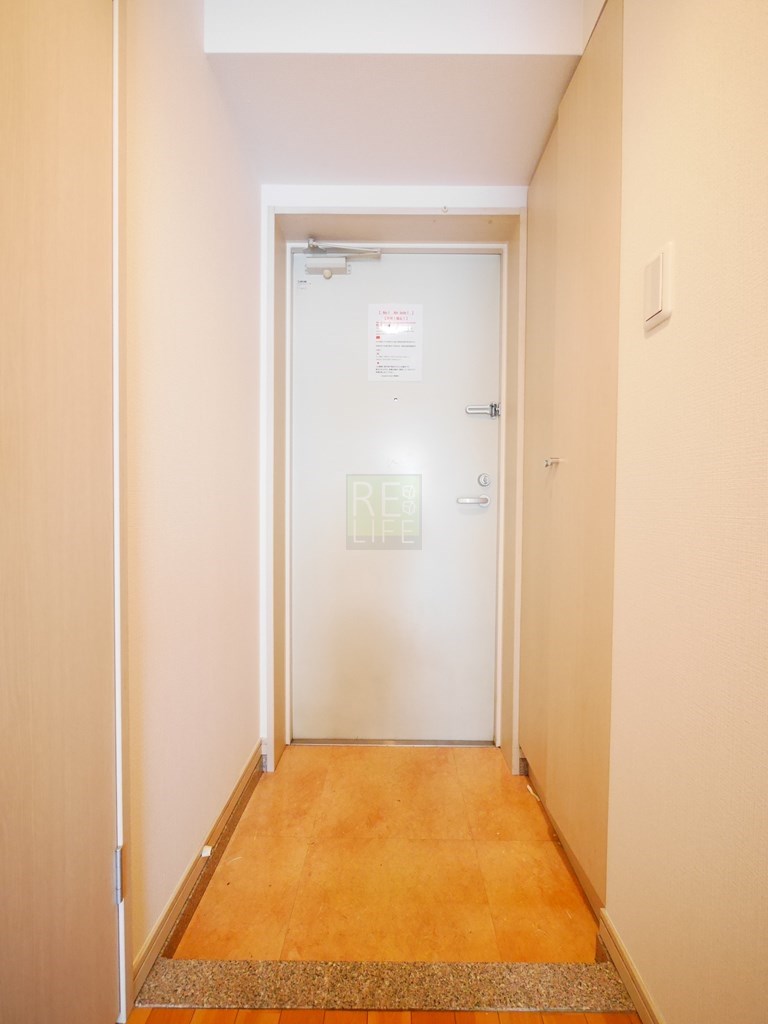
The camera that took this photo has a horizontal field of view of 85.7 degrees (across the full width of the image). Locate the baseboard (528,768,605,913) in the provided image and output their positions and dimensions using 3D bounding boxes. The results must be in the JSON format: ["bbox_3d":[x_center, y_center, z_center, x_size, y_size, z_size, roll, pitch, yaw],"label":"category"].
[{"bbox_3d":[0.487,0.868,1.145,0.018,0.050,0.490,0,1,1],"label":"baseboard"}]

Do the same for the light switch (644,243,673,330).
[{"bbox_3d":[0.475,-0.390,0.723,0.010,0.120,0.068,0,1,1],"label":"light switch"}]

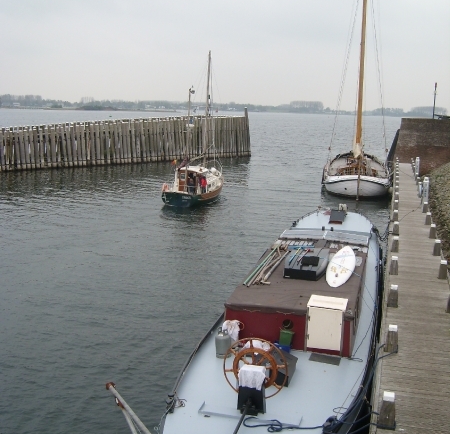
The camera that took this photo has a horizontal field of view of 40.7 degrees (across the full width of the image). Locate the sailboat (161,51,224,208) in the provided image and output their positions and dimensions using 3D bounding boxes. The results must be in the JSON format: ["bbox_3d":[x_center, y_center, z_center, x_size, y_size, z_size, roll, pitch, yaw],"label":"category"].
[{"bbox_3d":[-1.552,-5.760,39.052,2.600,9.700,7.300,6,11,25],"label":"sailboat"}]

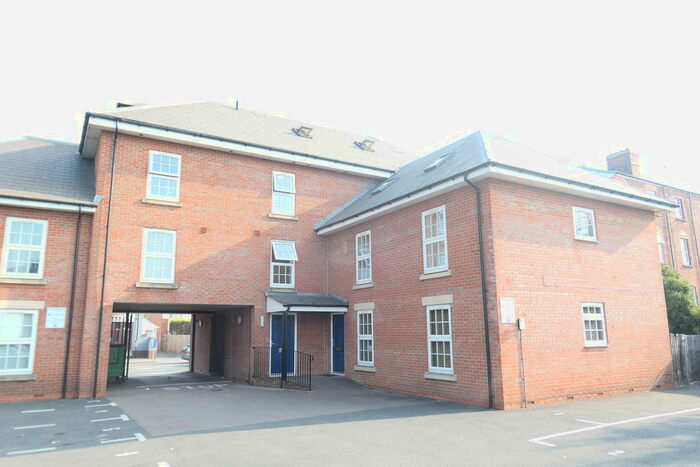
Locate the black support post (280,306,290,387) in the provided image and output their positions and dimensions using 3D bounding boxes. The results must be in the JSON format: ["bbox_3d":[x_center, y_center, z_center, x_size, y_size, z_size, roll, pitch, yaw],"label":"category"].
[{"bbox_3d":[-1.996,3.475,14.418,0.130,2.350,0.130,6,-13,-29],"label":"black support post"}]

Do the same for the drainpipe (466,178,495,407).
[{"bbox_3d":[2.914,1.205,10.606,0.420,5.280,0.095,6,-12,-31],"label":"drainpipe"}]

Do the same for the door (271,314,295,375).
[{"bbox_3d":[-2.309,3.807,16.068,0.930,2.020,0.080,6,-12,-31],"label":"door"}]

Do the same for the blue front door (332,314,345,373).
[{"bbox_3d":[-0.381,3.839,16.315,0.080,2.020,0.920,6,-12,-31],"label":"blue front door"}]

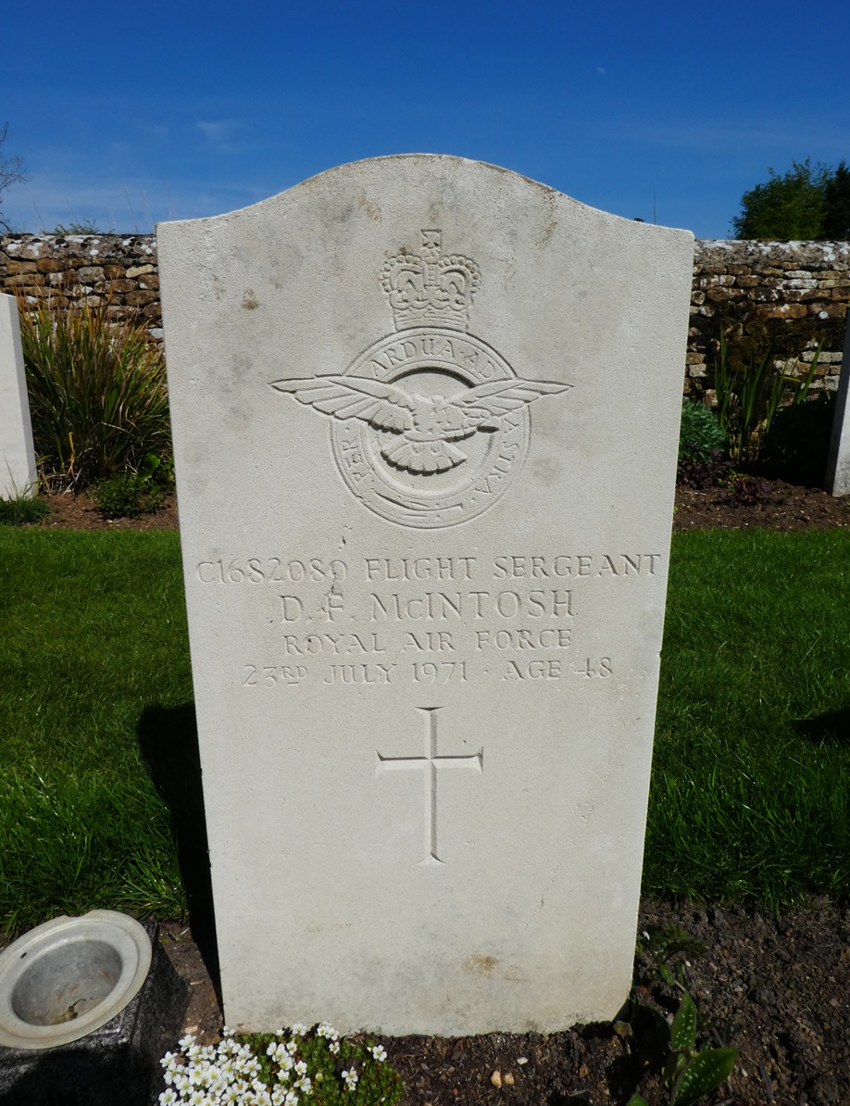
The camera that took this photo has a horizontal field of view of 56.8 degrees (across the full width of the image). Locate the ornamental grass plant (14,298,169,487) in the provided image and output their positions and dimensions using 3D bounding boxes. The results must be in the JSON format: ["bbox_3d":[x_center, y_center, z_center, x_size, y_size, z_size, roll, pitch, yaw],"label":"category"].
[{"bbox_3d":[-1.440,-0.745,3.470,0.760,0.820,0.720,0,15,0],"label":"ornamental grass plant"}]

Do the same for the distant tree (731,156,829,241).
[{"bbox_3d":[9.400,-7.550,20.700,3.400,5.000,3.300,0,15,0],"label":"distant tree"}]

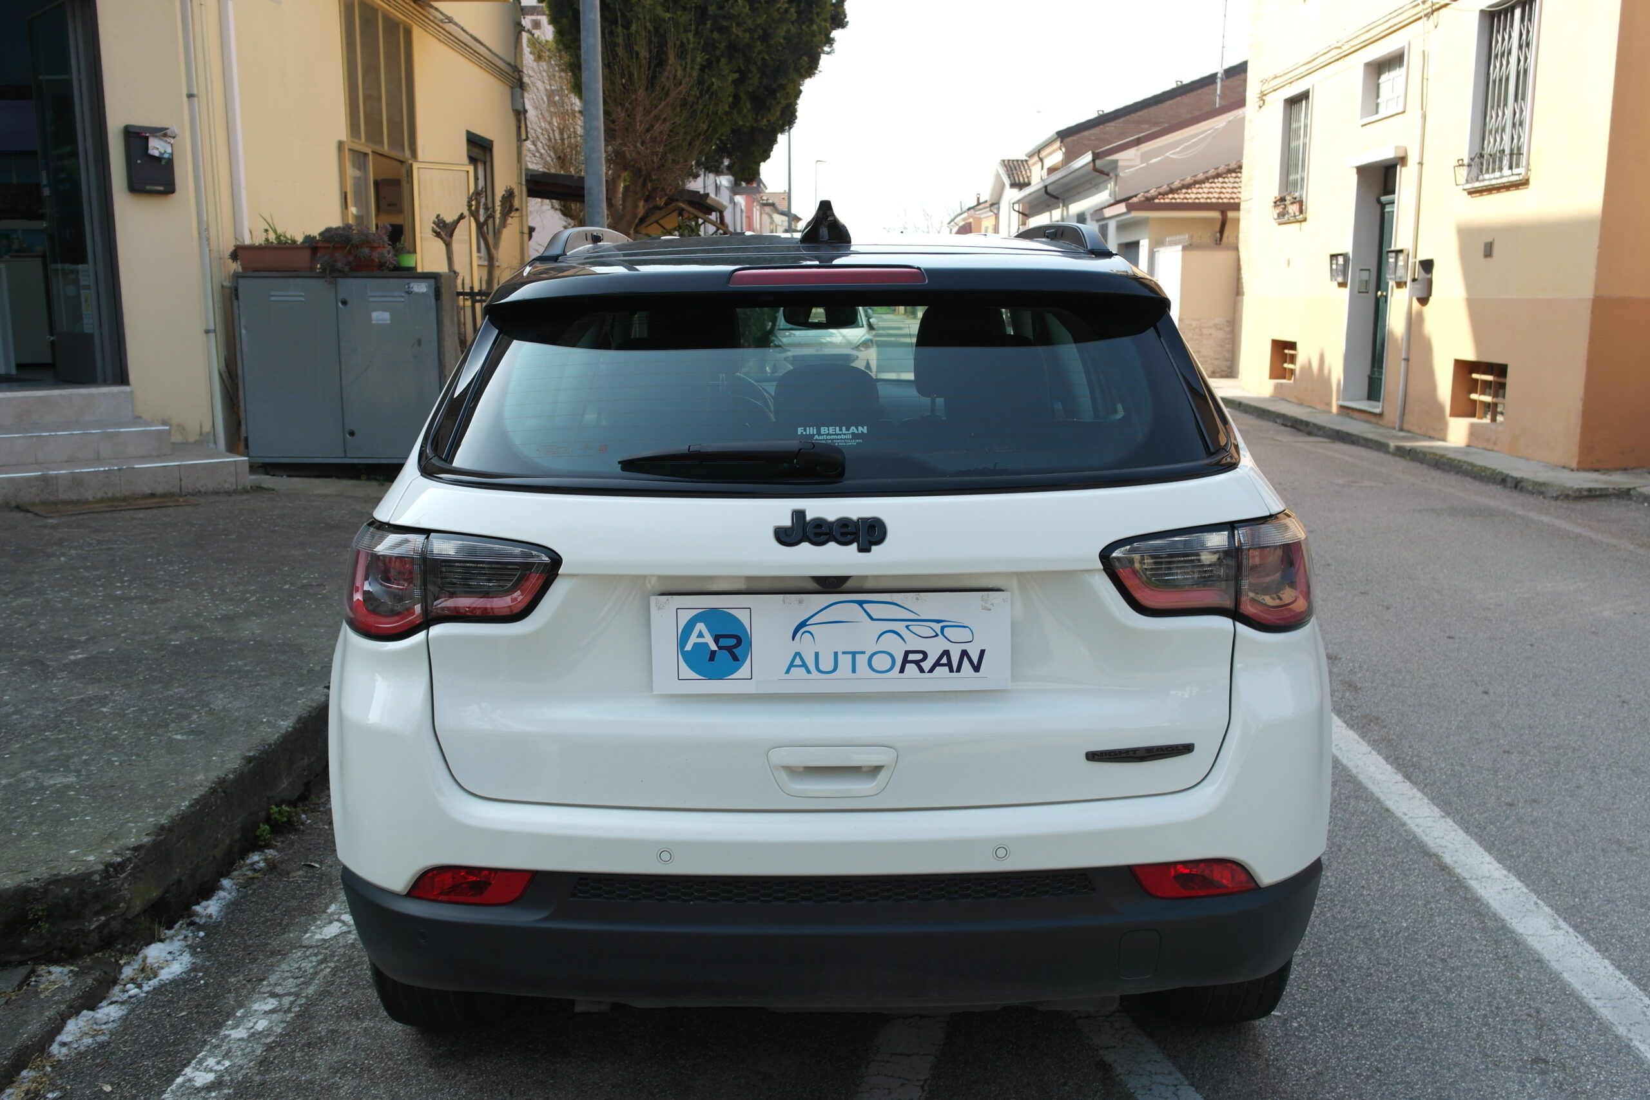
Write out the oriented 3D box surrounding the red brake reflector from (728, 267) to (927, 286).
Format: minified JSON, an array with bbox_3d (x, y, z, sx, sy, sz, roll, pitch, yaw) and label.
[{"bbox_3d":[0.003,-0.416,2.298,0.302,0.030,0.040,0,10,0],"label":"red brake reflector"}]

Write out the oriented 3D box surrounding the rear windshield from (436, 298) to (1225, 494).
[{"bbox_3d":[0.006,-0.259,2.296,1.170,0.360,0.090,-1,-21,0],"label":"rear windshield"}]

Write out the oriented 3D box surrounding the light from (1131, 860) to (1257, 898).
[{"bbox_3d":[0.549,0.487,2.242,0.208,0.055,0.050,-3,11,-14],"label":"light"}]

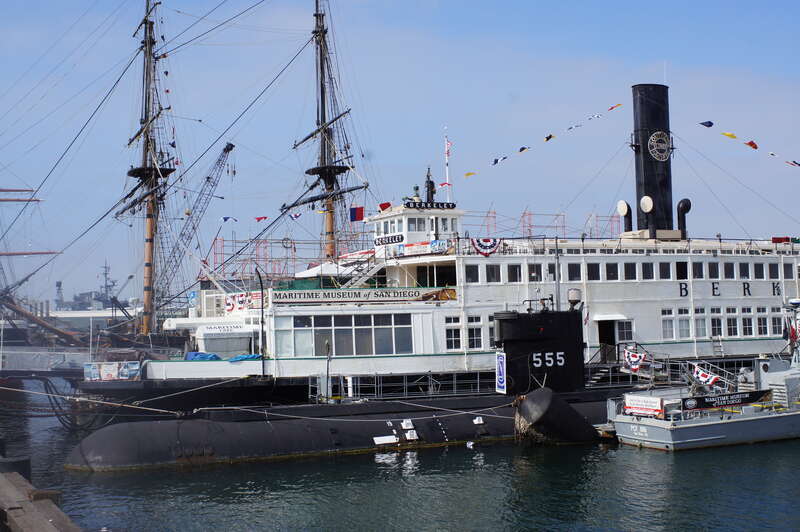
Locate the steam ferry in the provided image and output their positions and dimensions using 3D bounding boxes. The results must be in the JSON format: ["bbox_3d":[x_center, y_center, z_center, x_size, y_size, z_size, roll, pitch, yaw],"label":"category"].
[{"bbox_3d":[18.600,-2.500,72.400,83.500,21.200,22.000,-1,-2,-32],"label":"steam ferry"}]

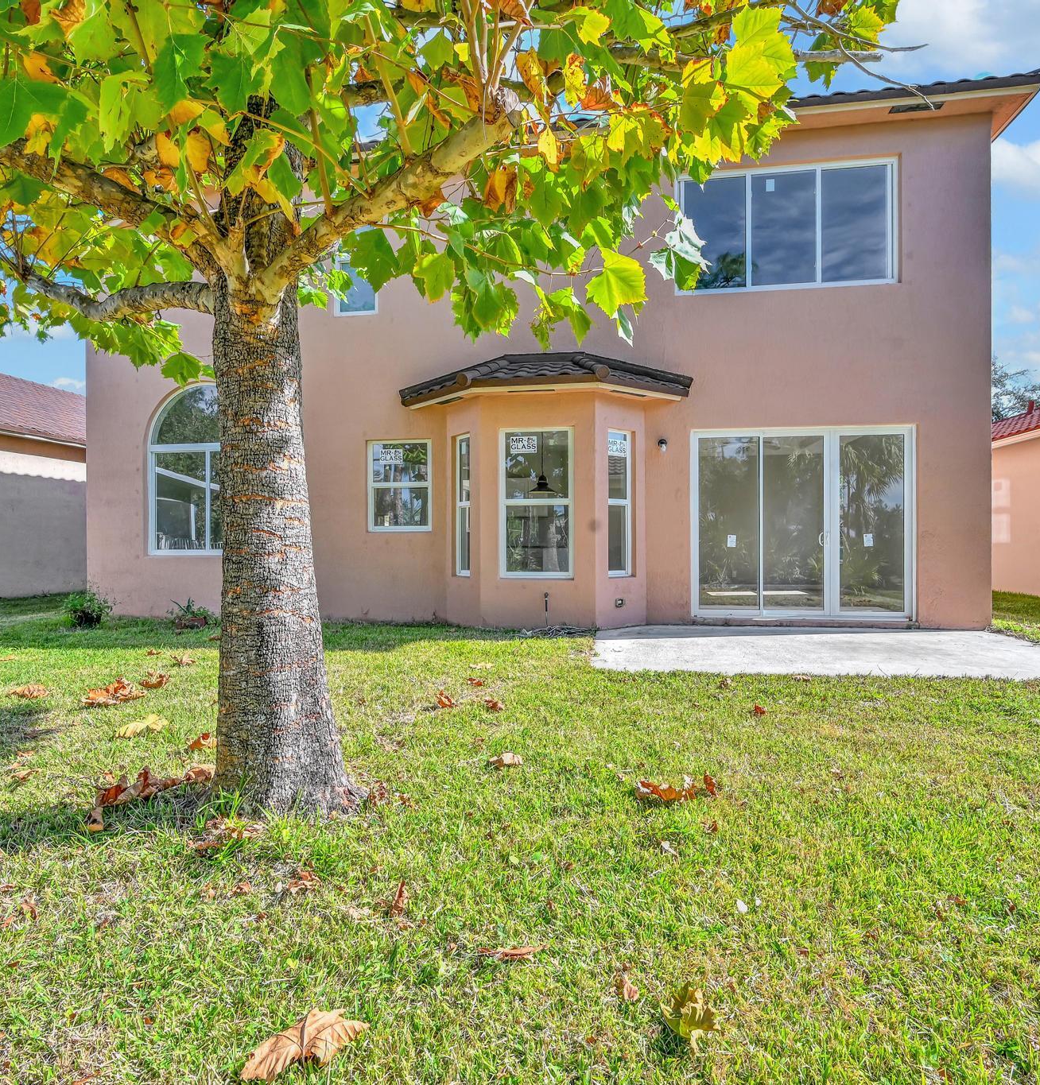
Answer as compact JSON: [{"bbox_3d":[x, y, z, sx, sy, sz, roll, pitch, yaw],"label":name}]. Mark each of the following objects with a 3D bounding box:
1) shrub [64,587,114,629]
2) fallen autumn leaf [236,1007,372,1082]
[{"bbox_3d":[-5.722,0.861,8.400,0.560,0.540,0.540,0,0,-34],"label":"shrub"},{"bbox_3d":[-0.494,1.154,1.450,0.270,0.060,0.180,0,0,-27],"label":"fallen autumn leaf"}]

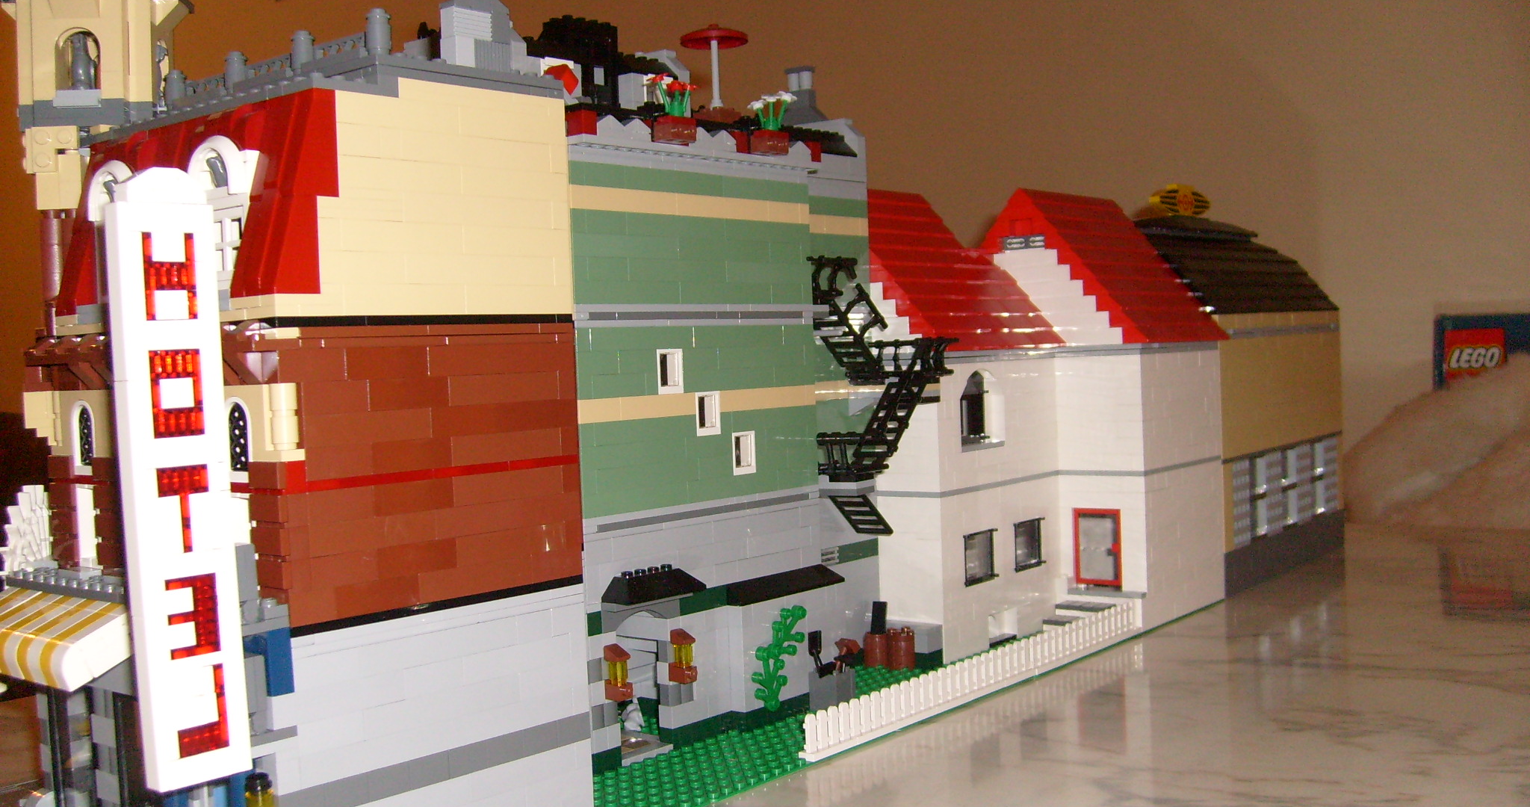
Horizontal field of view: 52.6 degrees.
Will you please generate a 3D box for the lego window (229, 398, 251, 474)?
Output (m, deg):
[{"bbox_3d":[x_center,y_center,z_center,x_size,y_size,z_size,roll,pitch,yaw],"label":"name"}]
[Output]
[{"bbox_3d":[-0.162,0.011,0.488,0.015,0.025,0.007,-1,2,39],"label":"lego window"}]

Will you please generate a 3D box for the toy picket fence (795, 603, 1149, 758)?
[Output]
[{"bbox_3d":[0.117,0.135,0.786,0.008,0.019,0.320,-1,2,39],"label":"toy picket fence"}]

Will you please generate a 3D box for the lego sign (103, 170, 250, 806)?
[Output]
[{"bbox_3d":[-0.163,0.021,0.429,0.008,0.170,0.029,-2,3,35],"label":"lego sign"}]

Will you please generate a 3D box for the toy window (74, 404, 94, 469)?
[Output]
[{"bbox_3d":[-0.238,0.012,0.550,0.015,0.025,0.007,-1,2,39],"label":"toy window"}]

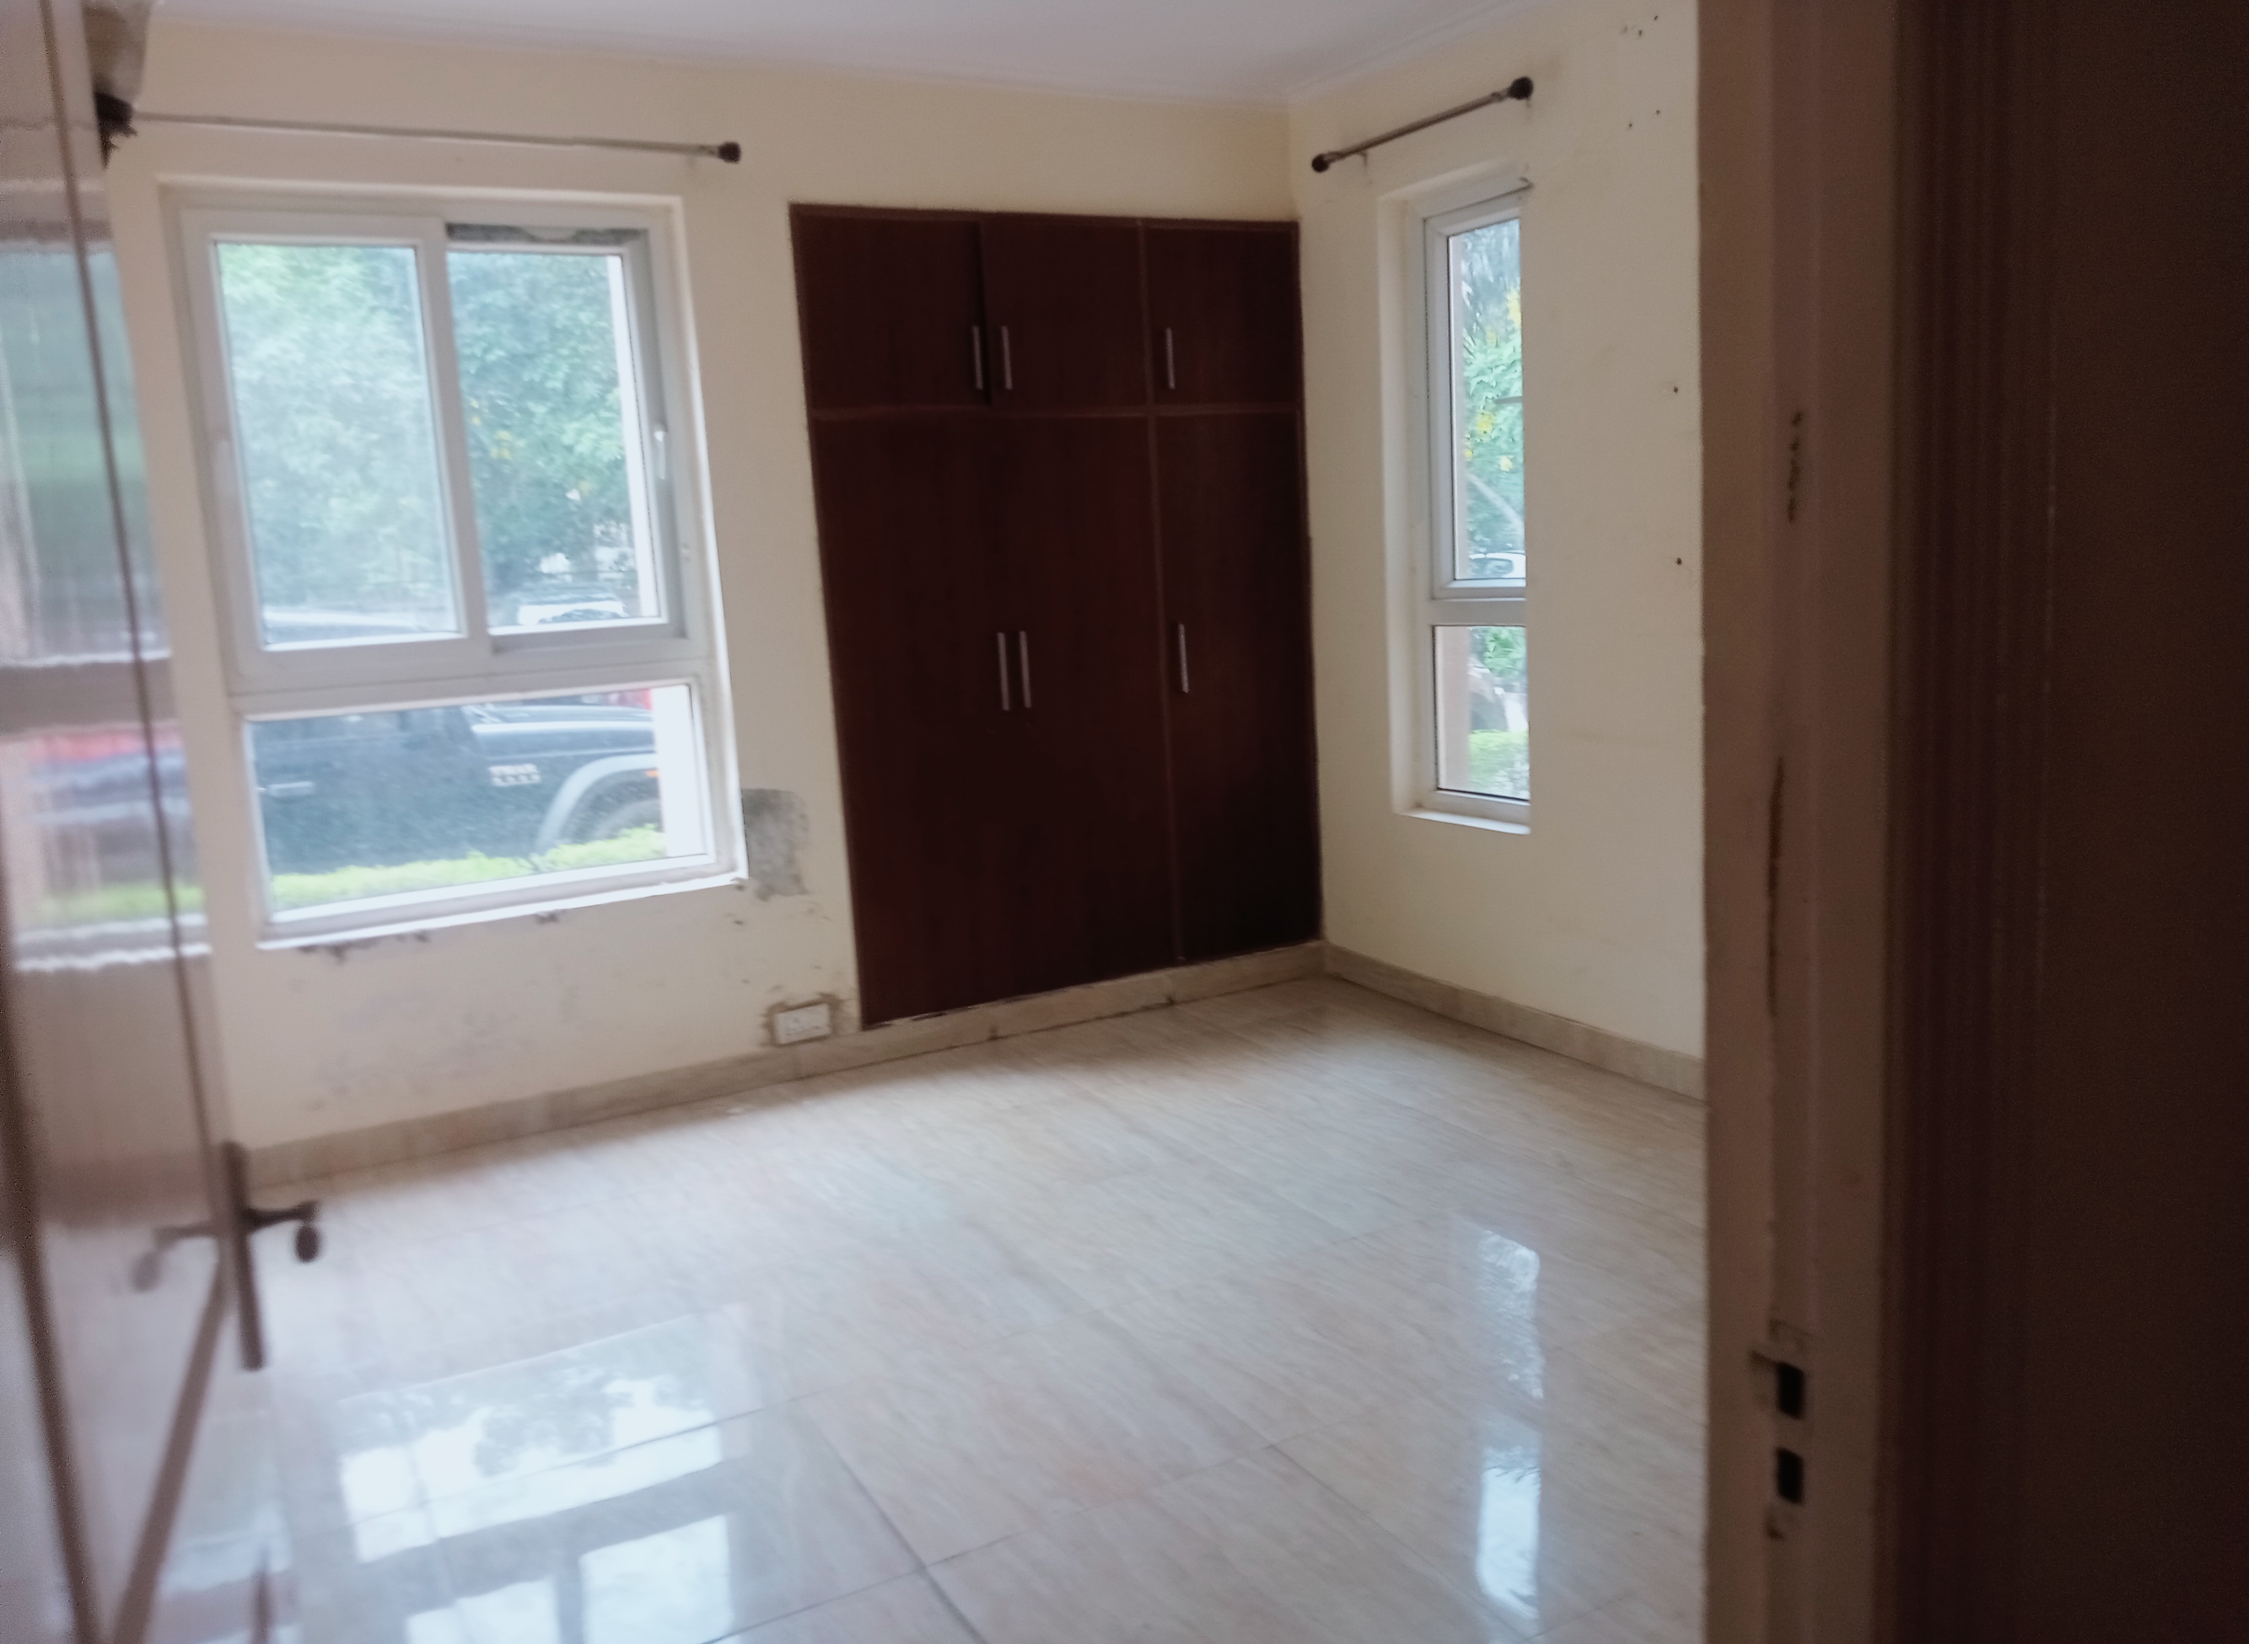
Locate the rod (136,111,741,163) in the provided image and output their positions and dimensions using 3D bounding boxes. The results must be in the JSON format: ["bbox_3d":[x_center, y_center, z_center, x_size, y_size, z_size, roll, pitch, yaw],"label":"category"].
[{"bbox_3d":[-1.591,-1.608,4.269,1.390,0.055,0.090,-8,11,-28],"label":"rod"}]

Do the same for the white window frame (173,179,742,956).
[{"bbox_3d":[-1.621,-0.639,4.556,1.180,1.725,0.090,-8,11,-28],"label":"white window frame"}]

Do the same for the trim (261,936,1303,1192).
[{"bbox_3d":[-0.768,0.641,5.079,3.182,0.105,0.020,-8,11,-28],"label":"trim"}]

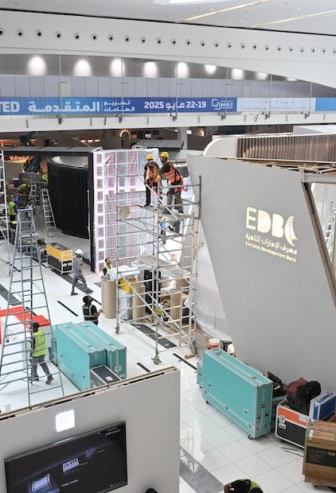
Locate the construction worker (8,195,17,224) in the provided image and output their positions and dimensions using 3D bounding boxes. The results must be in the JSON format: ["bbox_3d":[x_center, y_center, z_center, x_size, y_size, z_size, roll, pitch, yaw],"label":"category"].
[{"bbox_3d":[-9.031,-2.111,34.706,0.520,1.700,0.450,7,16,23],"label":"construction worker"}]

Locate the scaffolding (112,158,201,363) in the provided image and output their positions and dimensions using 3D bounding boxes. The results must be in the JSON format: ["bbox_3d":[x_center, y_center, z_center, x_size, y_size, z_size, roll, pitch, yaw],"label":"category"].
[{"bbox_3d":[-0.385,0.296,18.021,1.450,5.650,2.600,-9,17,-31],"label":"scaffolding"}]

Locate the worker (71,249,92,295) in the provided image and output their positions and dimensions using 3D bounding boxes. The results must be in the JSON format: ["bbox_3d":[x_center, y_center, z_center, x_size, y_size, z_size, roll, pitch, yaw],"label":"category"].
[{"bbox_3d":[-3.341,0.981,22.964,0.750,1.770,0.500,-6,16,-22],"label":"worker"}]

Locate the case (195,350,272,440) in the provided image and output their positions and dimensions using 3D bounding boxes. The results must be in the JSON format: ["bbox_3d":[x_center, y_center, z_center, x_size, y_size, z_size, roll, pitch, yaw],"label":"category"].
[{"bbox_3d":[1.606,3.434,13.912,0.460,1.370,1.950,-9,17,-30],"label":"case"}]

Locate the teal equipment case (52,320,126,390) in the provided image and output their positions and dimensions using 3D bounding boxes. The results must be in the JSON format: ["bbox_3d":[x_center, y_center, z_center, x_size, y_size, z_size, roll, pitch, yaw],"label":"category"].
[{"bbox_3d":[-2.083,3.038,16.066,0.970,1.320,2.100,-9,17,-31],"label":"teal equipment case"}]

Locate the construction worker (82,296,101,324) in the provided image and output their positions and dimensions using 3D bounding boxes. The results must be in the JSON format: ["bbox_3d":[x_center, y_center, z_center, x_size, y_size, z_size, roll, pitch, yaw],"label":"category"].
[{"bbox_3d":[-2.357,2.281,18.185,0.500,1.700,0.500,-13,20,-42],"label":"construction worker"}]

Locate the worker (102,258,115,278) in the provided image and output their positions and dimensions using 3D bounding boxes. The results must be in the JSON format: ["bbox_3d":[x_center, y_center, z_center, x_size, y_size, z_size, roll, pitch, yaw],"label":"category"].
[{"bbox_3d":[-2.115,1.222,21.569,0.520,1.670,0.420,-8,17,-28],"label":"worker"}]

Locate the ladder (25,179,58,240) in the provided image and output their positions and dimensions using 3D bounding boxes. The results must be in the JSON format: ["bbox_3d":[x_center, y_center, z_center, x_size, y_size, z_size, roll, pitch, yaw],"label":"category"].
[{"bbox_3d":[-6.970,-2.160,32.783,1.600,2.800,1.000,2,15,5],"label":"ladder"}]

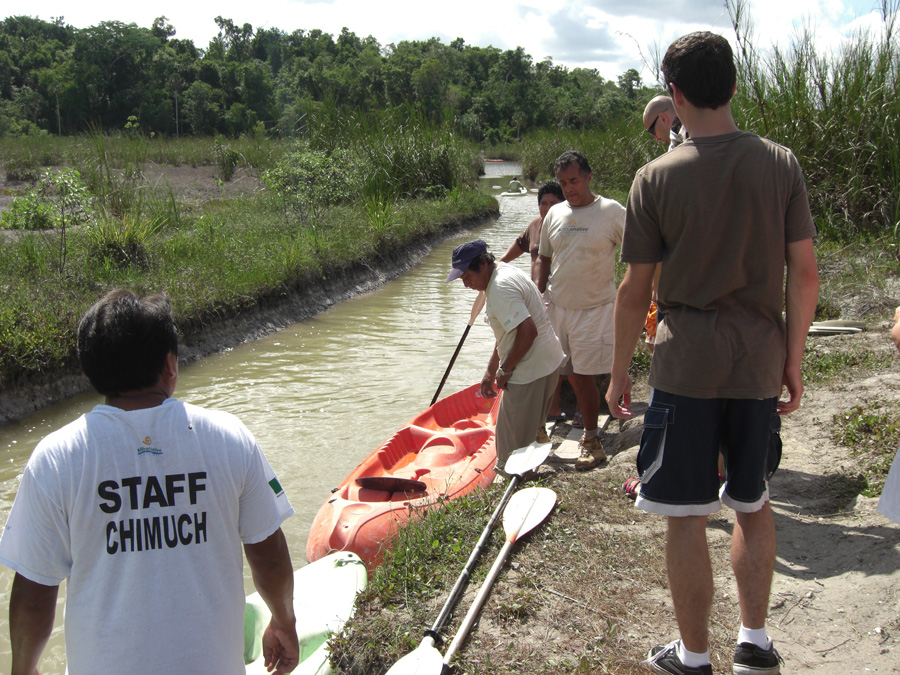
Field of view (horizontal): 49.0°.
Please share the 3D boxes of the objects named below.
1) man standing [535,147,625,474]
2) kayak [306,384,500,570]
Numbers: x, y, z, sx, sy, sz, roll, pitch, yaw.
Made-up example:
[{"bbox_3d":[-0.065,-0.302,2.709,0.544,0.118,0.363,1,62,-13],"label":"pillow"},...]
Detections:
[{"bbox_3d":[0.710,-0.147,5.370,0.570,1.680,0.440,6,12,27],"label":"man standing"},{"bbox_3d":[-0.060,0.816,6.422,0.800,0.380,3.250,3,13,17],"label":"kayak"}]

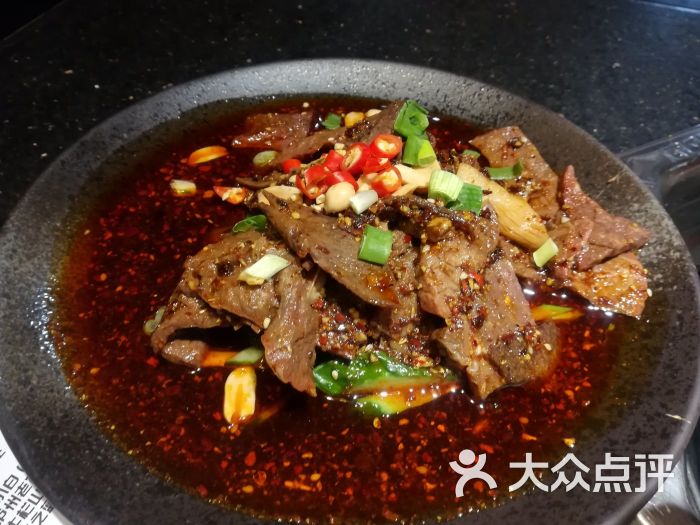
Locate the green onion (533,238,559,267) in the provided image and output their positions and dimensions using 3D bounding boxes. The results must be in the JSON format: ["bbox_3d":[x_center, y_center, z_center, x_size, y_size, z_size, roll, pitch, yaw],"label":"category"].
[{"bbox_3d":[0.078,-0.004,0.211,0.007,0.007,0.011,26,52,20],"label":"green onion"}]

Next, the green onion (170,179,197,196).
[{"bbox_3d":[-0.078,-0.035,0.245,0.011,0.007,0.007,8,49,3],"label":"green onion"}]

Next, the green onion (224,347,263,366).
[{"bbox_3d":[-0.037,0.033,0.186,0.013,0.006,0.006,-12,51,-14],"label":"green onion"}]

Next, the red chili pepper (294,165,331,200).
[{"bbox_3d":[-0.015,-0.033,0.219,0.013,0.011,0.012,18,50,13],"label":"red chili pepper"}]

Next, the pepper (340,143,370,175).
[{"bbox_3d":[0.002,-0.043,0.219,0.010,0.011,0.013,2,44,-36],"label":"pepper"}]

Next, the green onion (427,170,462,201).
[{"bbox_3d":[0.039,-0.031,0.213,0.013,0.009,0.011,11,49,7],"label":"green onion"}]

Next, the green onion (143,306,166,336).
[{"bbox_3d":[-0.073,0.022,0.195,0.006,0.006,0.012,20,51,13],"label":"green onion"}]

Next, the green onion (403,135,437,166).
[{"bbox_3d":[0.031,-0.049,0.232,0.013,0.010,0.013,-6,72,-9],"label":"green onion"}]

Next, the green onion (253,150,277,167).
[{"bbox_3d":[-0.042,-0.051,0.257,0.011,0.004,0.009,3,48,0],"label":"green onion"}]

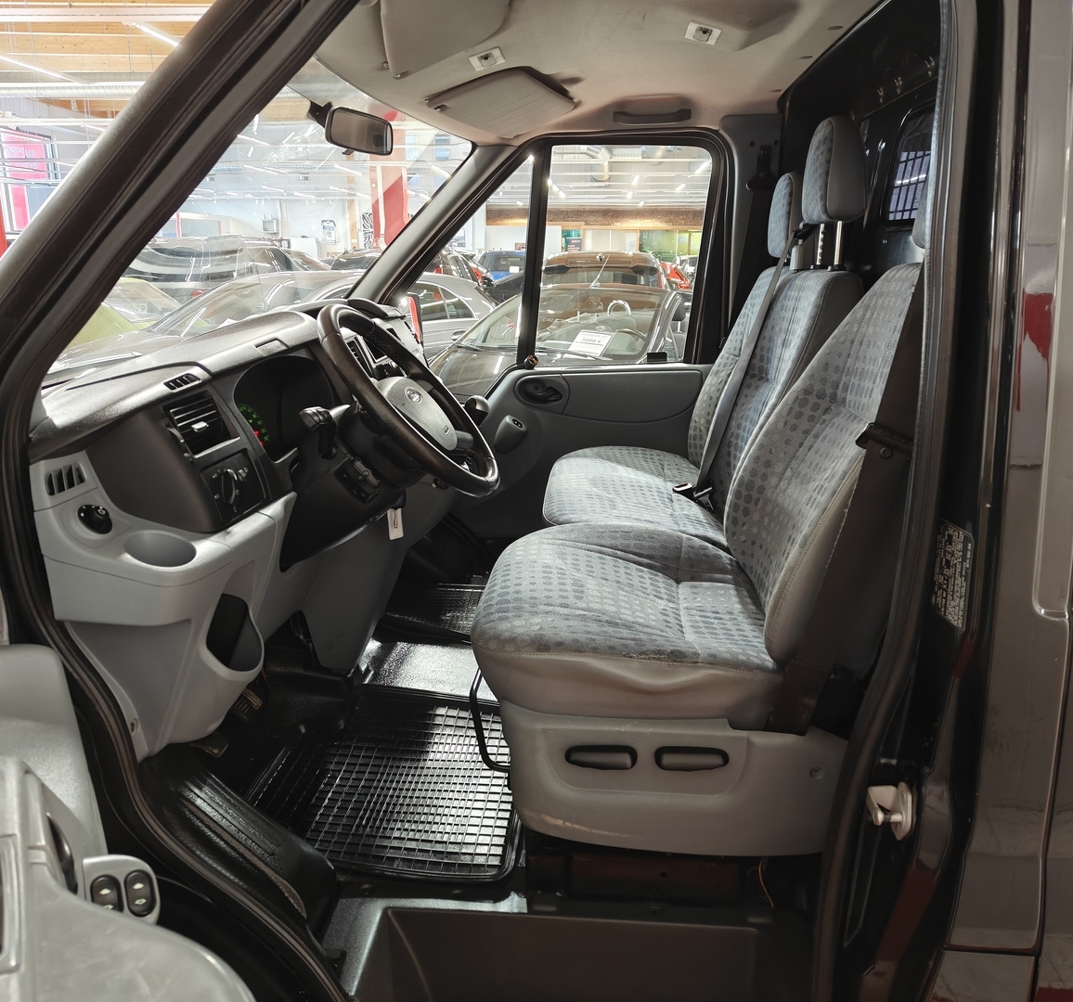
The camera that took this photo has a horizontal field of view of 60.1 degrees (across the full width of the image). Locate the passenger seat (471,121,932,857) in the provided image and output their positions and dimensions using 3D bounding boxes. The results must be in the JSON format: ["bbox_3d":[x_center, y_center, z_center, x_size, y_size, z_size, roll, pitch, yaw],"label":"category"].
[{"bbox_3d":[0.282,-0.055,1.464,0.780,1.046,0.530,0,14,2],"label":"passenger seat"}]

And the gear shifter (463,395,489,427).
[{"bbox_3d":[-0.131,-0.146,1.862,0.071,0.125,0.056,0,14,2],"label":"gear shifter"}]

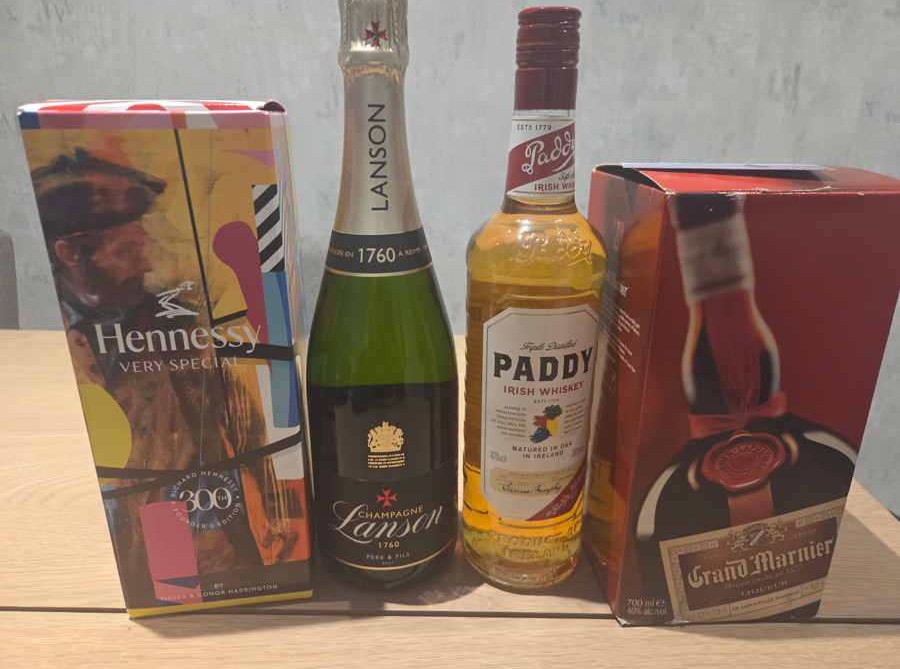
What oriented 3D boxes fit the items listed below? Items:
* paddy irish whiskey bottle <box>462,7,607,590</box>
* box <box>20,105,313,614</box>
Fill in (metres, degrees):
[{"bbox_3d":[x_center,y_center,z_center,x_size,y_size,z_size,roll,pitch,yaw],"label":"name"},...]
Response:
[{"bbox_3d":[0.047,-0.006,0.336,0.075,0.311,0.075,-1,19,-5],"label":"paddy irish whiskey bottle"},{"bbox_3d":[-0.137,0.014,0.340,0.102,0.268,0.091,-3,20,-9],"label":"box"}]

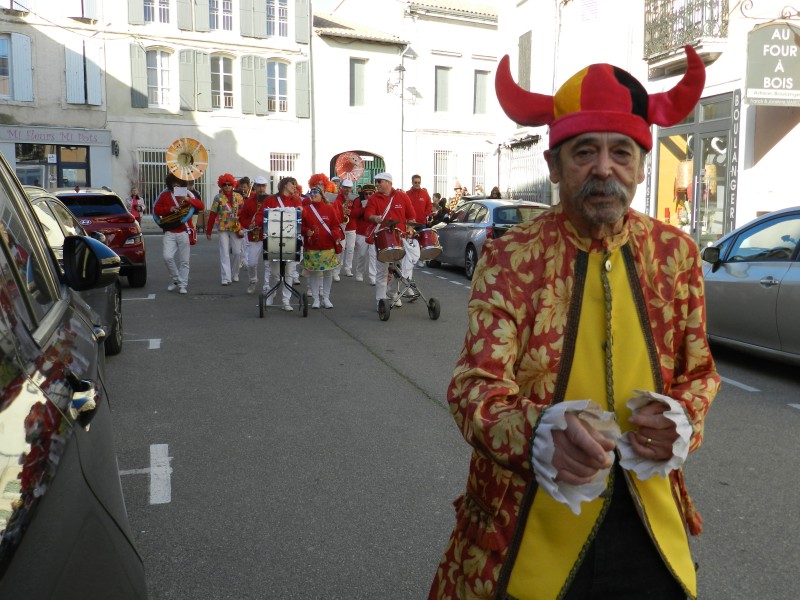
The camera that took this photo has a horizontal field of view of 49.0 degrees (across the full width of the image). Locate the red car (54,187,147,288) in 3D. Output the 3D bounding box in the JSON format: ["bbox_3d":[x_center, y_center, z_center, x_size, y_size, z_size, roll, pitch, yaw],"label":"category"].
[{"bbox_3d":[-5.352,-1.088,14.767,1.800,1.560,4.165,-2,7,-22],"label":"red car"}]

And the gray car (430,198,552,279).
[{"bbox_3d":[1.852,-1.225,17.016,1.765,1.421,4.324,-1,6,-12],"label":"gray car"}]

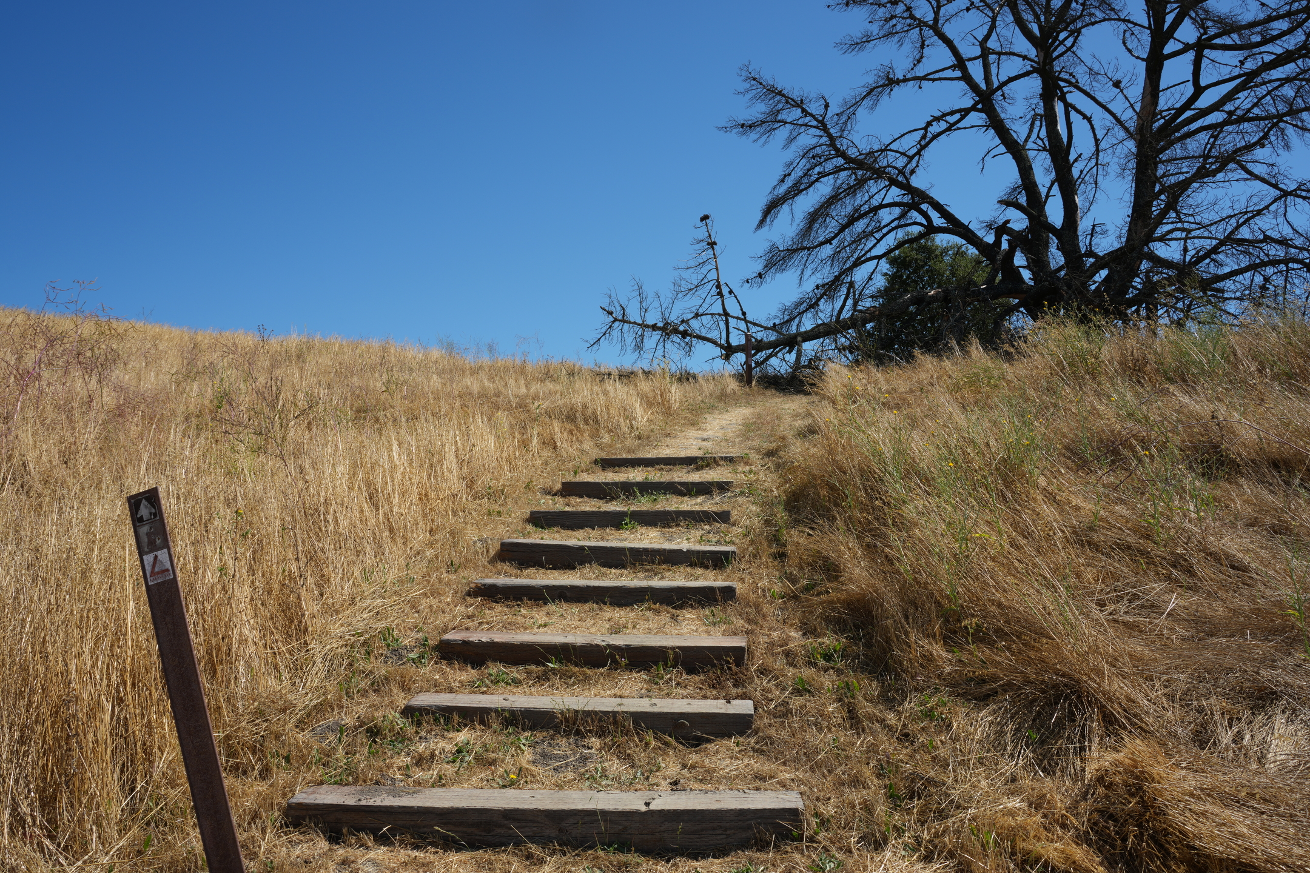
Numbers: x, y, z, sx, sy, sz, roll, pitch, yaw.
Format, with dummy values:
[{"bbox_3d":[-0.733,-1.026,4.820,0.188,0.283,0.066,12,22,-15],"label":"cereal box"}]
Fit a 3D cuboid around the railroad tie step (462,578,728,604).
[{"bbox_3d":[-0.250,0.773,4.898,1.280,0.132,0.190,0,-1,5],"label":"railroad tie step"}]

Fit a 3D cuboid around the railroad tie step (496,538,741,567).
[{"bbox_3d":[-0.196,0.664,5.571,1.280,0.132,0.190,0,-1,5],"label":"railroad tie step"}]

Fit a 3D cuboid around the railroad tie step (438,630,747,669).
[{"bbox_3d":[-0.256,0.927,4.303,1.280,0.132,0.190,0,-1,5],"label":"railroad tie step"}]

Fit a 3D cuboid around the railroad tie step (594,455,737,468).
[{"bbox_3d":[0.109,0.248,8.745,1.229,0.132,0.190,0,-1,5],"label":"railroad tie step"}]

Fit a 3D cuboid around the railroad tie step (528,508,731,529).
[{"bbox_3d":[-0.150,0.530,6.427,1.261,0.132,0.190,0,-1,5],"label":"railroad tie step"}]

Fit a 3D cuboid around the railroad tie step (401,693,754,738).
[{"bbox_3d":[-0.277,1.062,3.781,1.280,0.132,0.190,0,-1,5],"label":"railroad tie step"}]

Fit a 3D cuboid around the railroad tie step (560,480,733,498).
[{"bbox_3d":[-0.051,0.394,7.418,1.242,0.132,0.190,0,-1,5],"label":"railroad tie step"}]

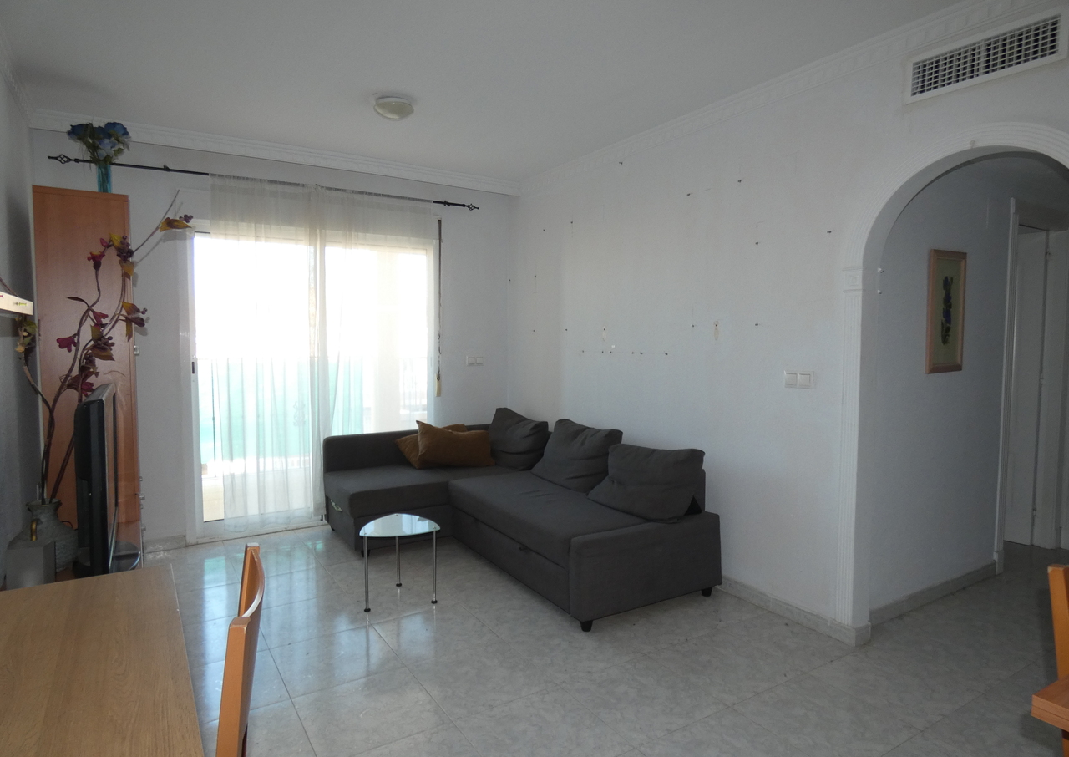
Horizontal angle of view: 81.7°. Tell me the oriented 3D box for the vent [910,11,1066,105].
[{"bbox_3d":[1.622,-1.174,2.269,0.030,0.185,0.515,-2,4,-32],"label":"vent"}]

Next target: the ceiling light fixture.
[{"bbox_3d":[-0.735,-1.400,3.204,0.210,0.070,0.210,0,3,0],"label":"ceiling light fixture"}]

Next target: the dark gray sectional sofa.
[{"bbox_3d":[-0.250,0.732,3.840,1.520,0.770,2.320,-2,4,-32],"label":"dark gray sectional sofa"}]

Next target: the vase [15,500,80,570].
[{"bbox_3d":[-1.868,0.602,2.349,0.220,0.270,0.220,-2,4,-32],"label":"vase"}]

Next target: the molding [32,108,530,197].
[{"bbox_3d":[-1.411,-1.454,4.154,3.110,0.100,0.100,-2,4,-32],"label":"molding"}]

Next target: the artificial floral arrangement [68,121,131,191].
[{"bbox_3d":[-2.320,-1.160,3.319,0.270,0.440,0.240,-2,4,-32],"label":"artificial floral arrangement"}]

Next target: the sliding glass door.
[{"bbox_3d":[-1.508,0.014,4.490,1.730,2.120,0.090,-2,4,-32],"label":"sliding glass door"}]

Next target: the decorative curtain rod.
[{"bbox_3d":[-1.585,-1.299,4.194,2.710,0.070,0.090,-2,4,-32],"label":"decorative curtain rod"}]

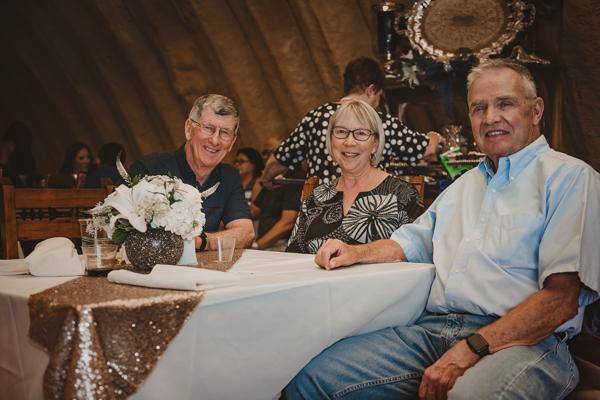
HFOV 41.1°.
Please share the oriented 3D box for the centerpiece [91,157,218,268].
[{"bbox_3d":[-0.369,0.037,2.000,0.310,0.280,0.280,0,1,0],"label":"centerpiece"}]

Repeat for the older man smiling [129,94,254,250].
[{"bbox_3d":[-0.335,0.277,2.740,0.520,1.280,0.720,-1,1,-31],"label":"older man smiling"}]

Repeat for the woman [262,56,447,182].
[{"bbox_3d":[0.240,0.128,3.620,0.640,1.550,0.520,1,1,30],"label":"woman"}]

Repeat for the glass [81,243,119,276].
[{"bbox_3d":[-0.486,0.145,1.940,0.087,0.088,0.087,0,1,0],"label":"glass"}]

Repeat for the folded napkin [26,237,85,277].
[{"bbox_3d":[-0.590,0.135,1.930,0.145,0.090,0.140,0,1,0],"label":"folded napkin"}]

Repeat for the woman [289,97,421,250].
[{"bbox_3d":[0.145,0.300,2.480,0.480,1.250,0.700,0,1,22],"label":"woman"}]

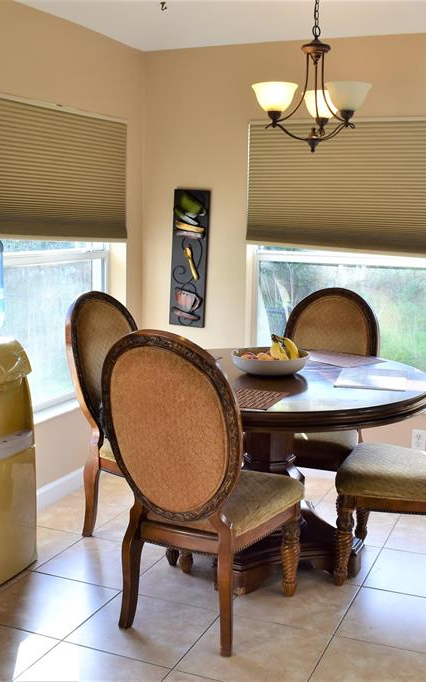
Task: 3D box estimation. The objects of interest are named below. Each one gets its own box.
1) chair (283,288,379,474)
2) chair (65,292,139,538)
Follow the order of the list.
[{"bbox_3d":[0.504,0.330,3.842,0.525,1.125,0.715,4,8,23],"label":"chair"},{"bbox_3d":[-0.299,0.363,3.585,0.675,1.105,0.525,6,9,34],"label":"chair"}]

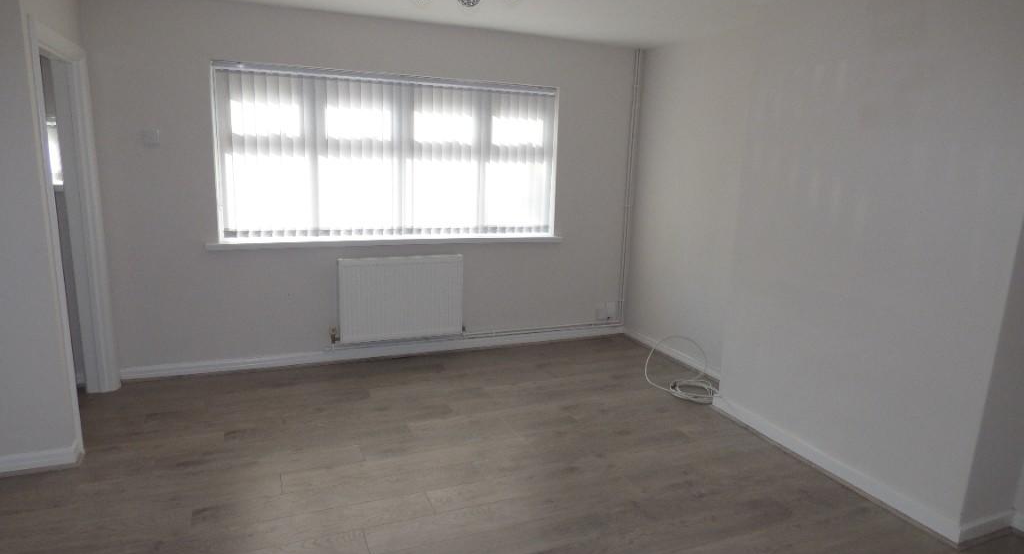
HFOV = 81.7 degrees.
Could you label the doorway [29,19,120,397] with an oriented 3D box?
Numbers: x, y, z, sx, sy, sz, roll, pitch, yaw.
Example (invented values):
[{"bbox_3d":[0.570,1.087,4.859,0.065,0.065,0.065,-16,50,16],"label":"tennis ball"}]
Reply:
[{"bbox_3d":[-2.340,-0.192,3.128,0.150,2.050,0.980,-4,13,-24],"label":"doorway"}]

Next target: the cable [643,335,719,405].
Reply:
[{"bbox_3d":[1.247,0.635,4.190,0.420,0.240,0.680,-4,13,-24],"label":"cable"}]

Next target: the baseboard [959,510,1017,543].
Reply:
[{"bbox_3d":[2.076,1.082,2.581,0.358,0.090,0.020,-3,13,-21],"label":"baseboard"}]

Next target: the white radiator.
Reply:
[{"bbox_3d":[-0.820,0.160,4.429,0.905,0.635,0.095,-3,13,-21],"label":"white radiator"}]

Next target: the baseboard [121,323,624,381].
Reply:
[{"bbox_3d":[-0.780,0.557,4.590,3.843,0.095,0.020,-3,13,-21],"label":"baseboard"}]

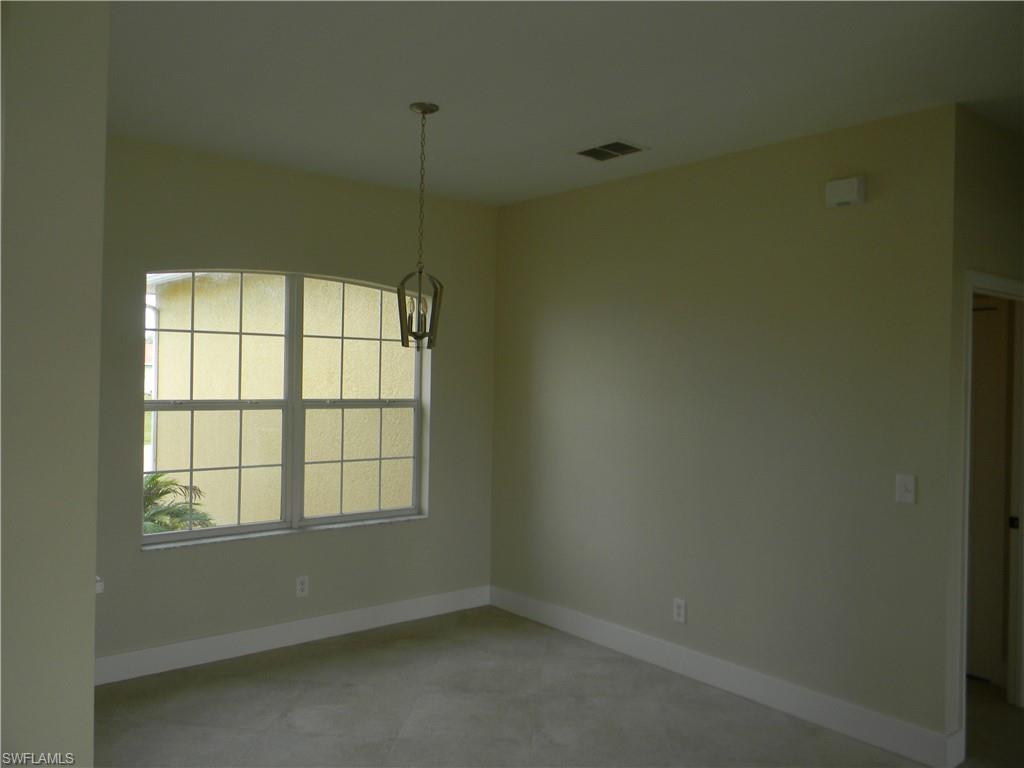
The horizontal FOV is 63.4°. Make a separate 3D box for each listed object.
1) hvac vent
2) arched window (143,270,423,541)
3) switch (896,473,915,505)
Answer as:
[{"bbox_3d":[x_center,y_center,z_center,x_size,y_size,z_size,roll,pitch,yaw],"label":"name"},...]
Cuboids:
[{"bbox_3d":[0.516,-1.217,4.365,0.225,0.025,0.315,0,1,-40],"label":"hvac vent"},{"bbox_3d":[-1.284,0.117,4.998,1.803,1.528,0.100,0,1,-40],"label":"arched window"},{"bbox_3d":[1.714,0.458,3.613,0.014,0.123,0.080,0,1,-40],"label":"switch"}]

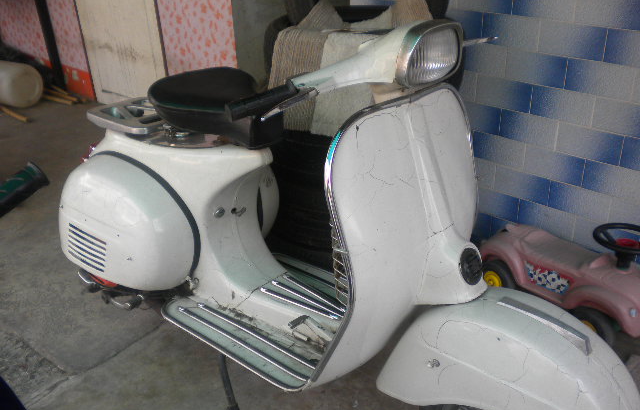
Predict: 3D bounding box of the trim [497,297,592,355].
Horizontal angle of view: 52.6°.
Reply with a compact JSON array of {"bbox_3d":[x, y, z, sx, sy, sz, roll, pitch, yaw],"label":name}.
[{"bbox_3d":[0.392,0.209,1.147,0.020,0.040,0.185,-25,36,-35],"label":"trim"}]

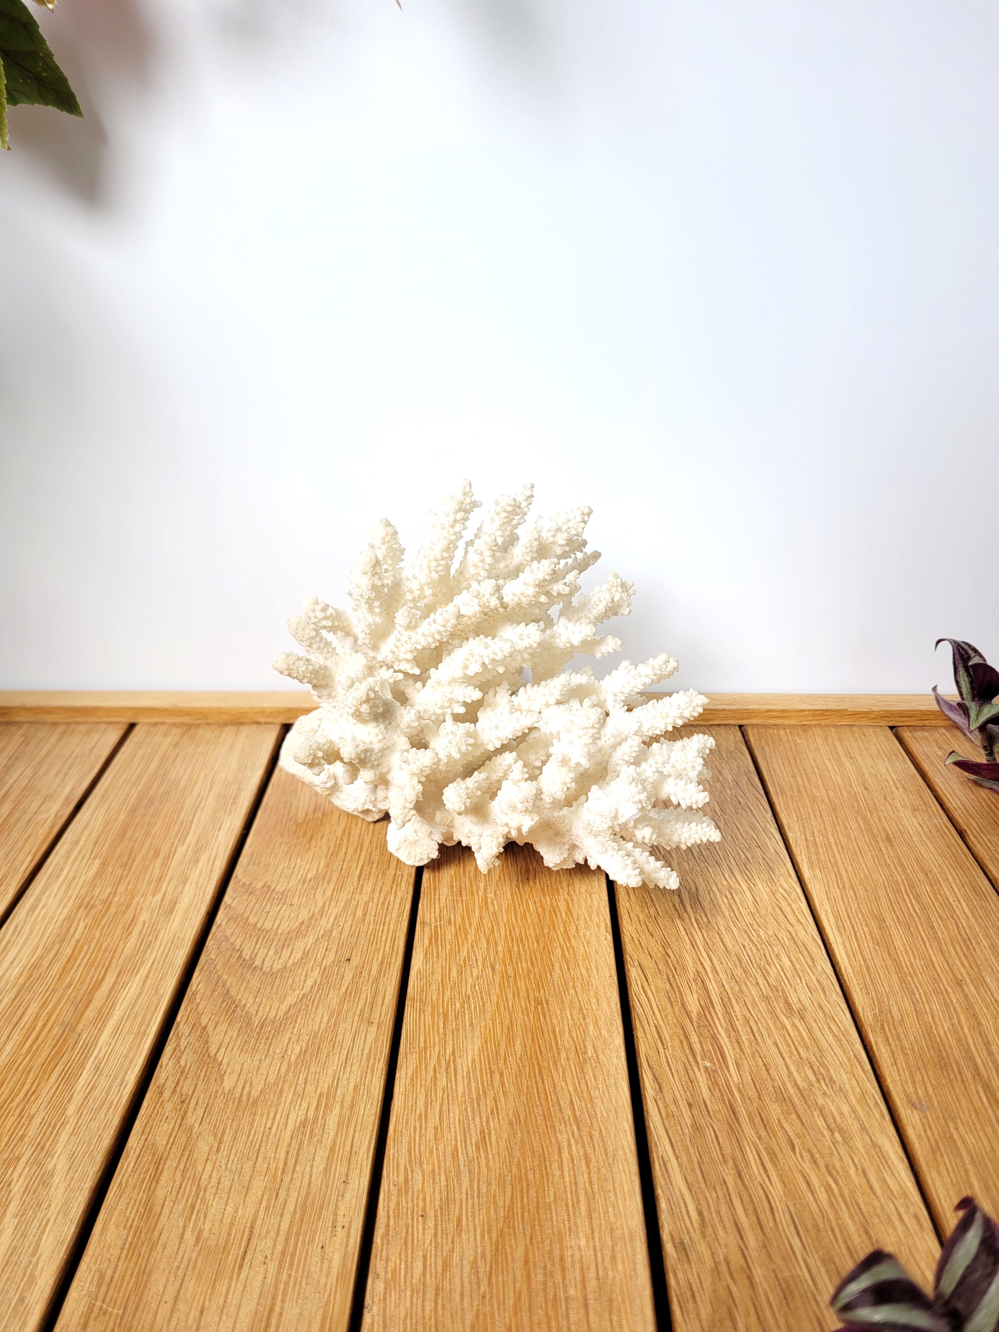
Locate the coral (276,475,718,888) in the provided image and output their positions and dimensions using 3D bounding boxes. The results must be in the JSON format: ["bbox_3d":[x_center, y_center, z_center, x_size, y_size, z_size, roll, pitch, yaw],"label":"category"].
[{"bbox_3d":[0.003,-0.001,0.453,0.188,0.152,0.120,4,28,7],"label":"coral"}]

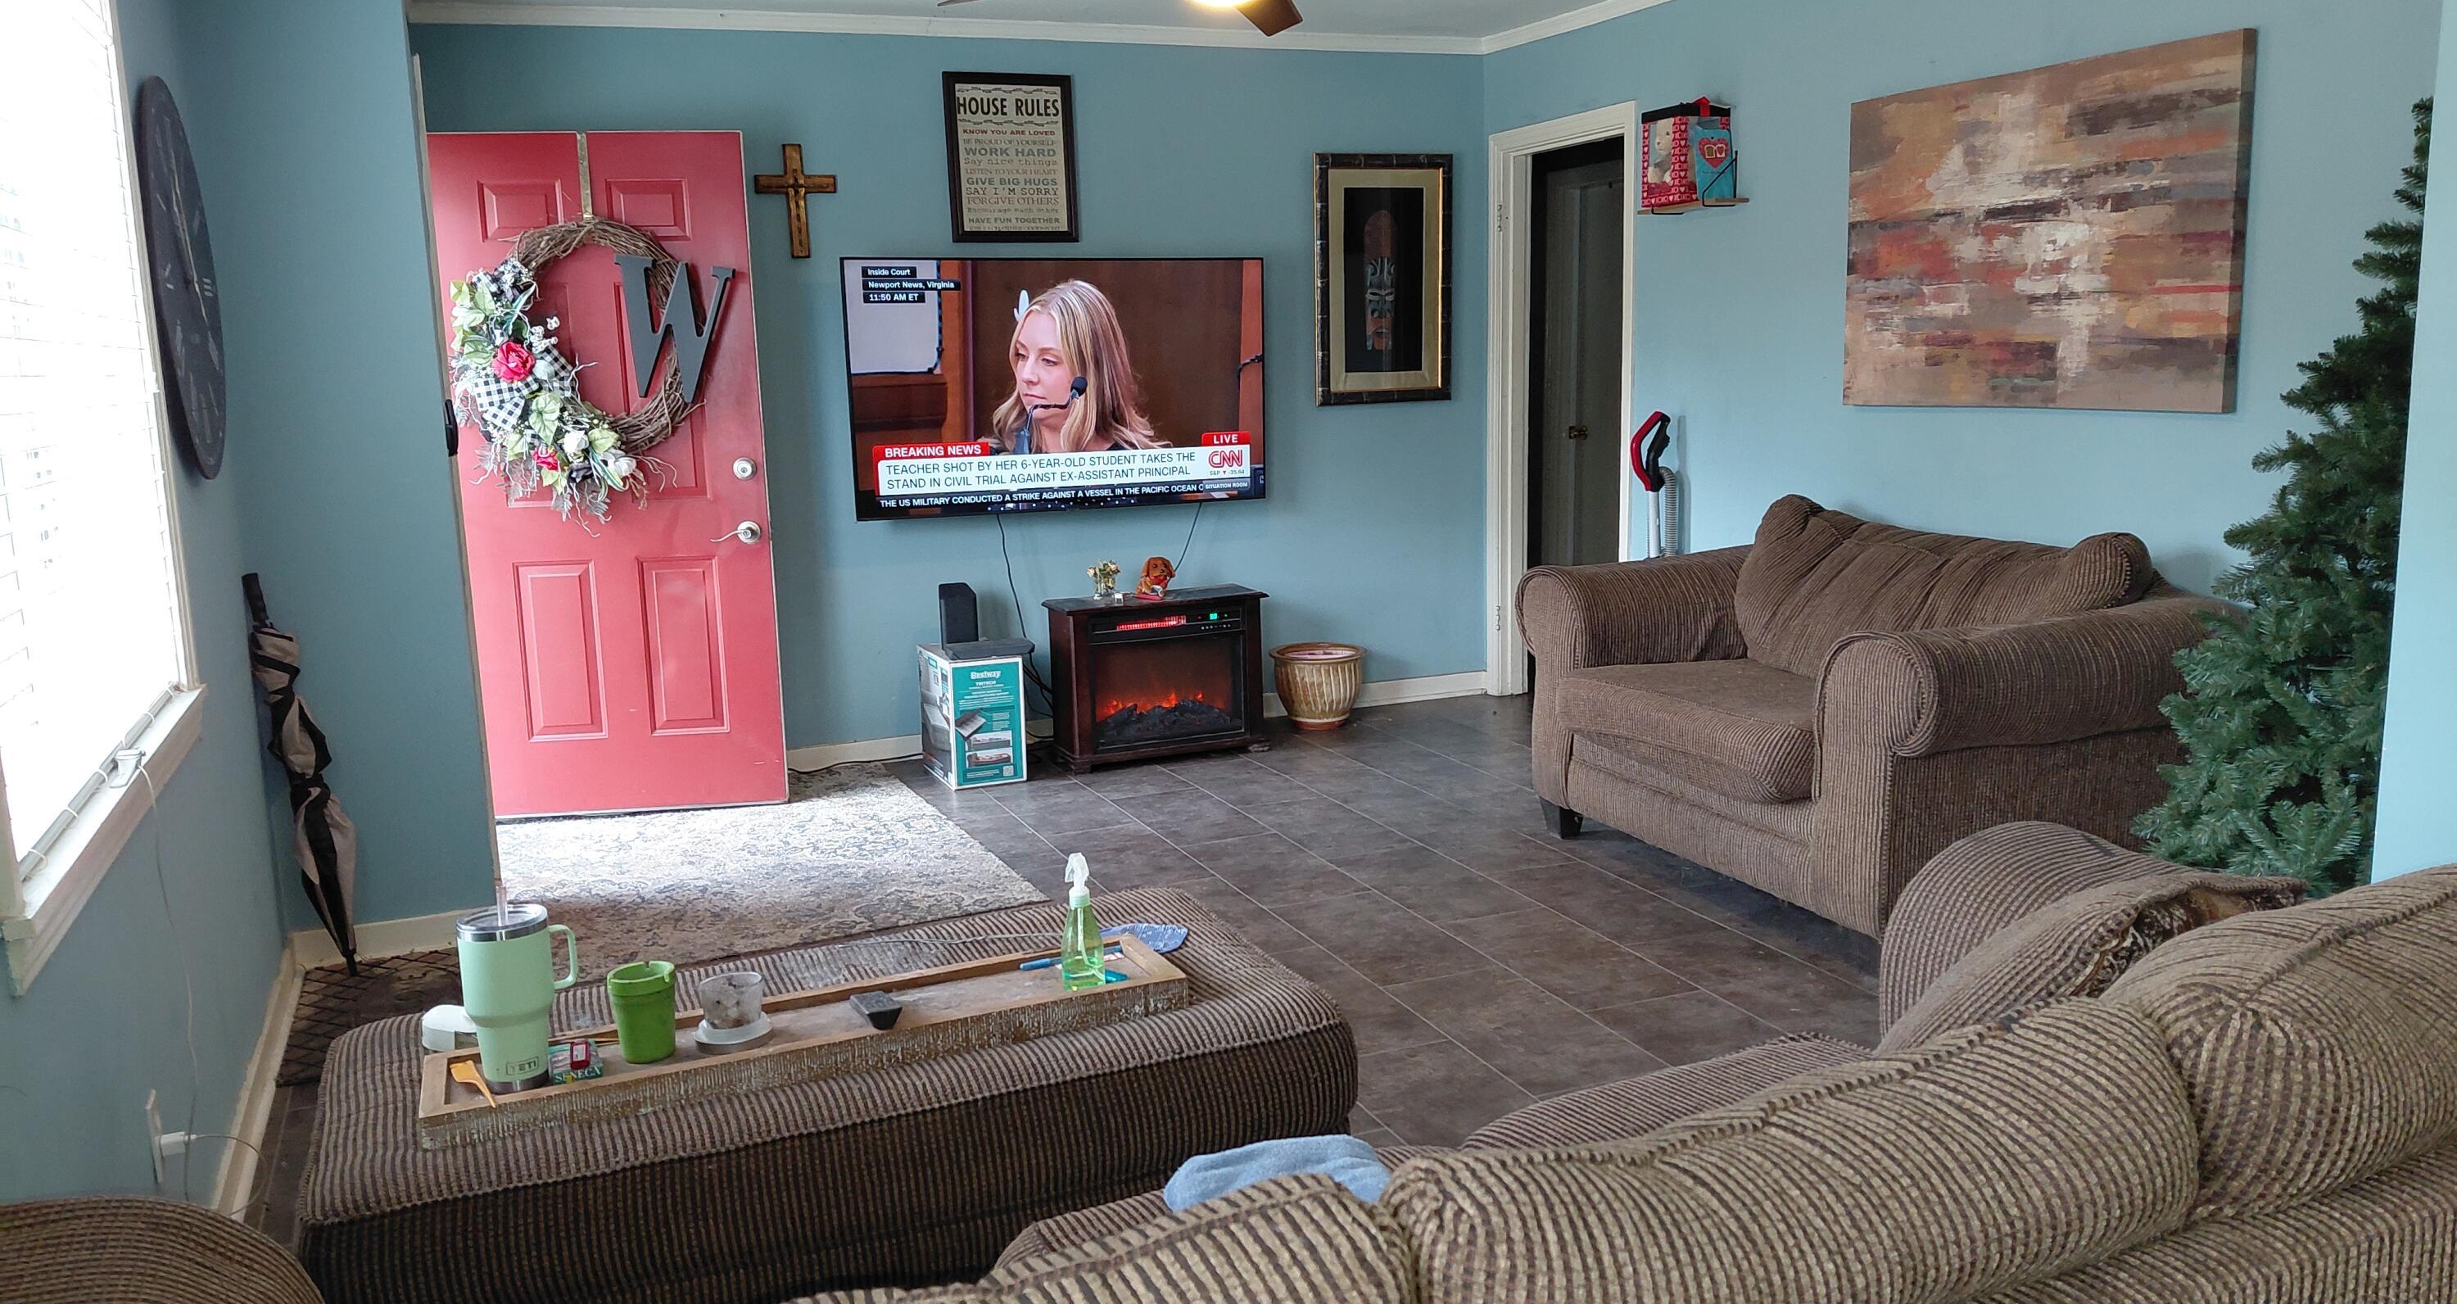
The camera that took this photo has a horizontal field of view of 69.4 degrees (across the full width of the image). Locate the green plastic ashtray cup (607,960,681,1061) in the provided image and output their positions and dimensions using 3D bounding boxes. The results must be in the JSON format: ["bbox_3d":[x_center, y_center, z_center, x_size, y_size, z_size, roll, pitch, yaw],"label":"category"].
[{"bbox_3d":[-0.756,0.469,2.301,0.085,0.111,0.085,-6,10,-22],"label":"green plastic ashtray cup"}]

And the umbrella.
[{"bbox_3d":[-2.063,0.289,3.999,0.130,0.960,0.110,-13,13,-21],"label":"umbrella"}]

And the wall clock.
[{"bbox_3d":[-1.997,-0.704,3.384,0.040,0.750,0.750,-6,10,-22],"label":"wall clock"}]

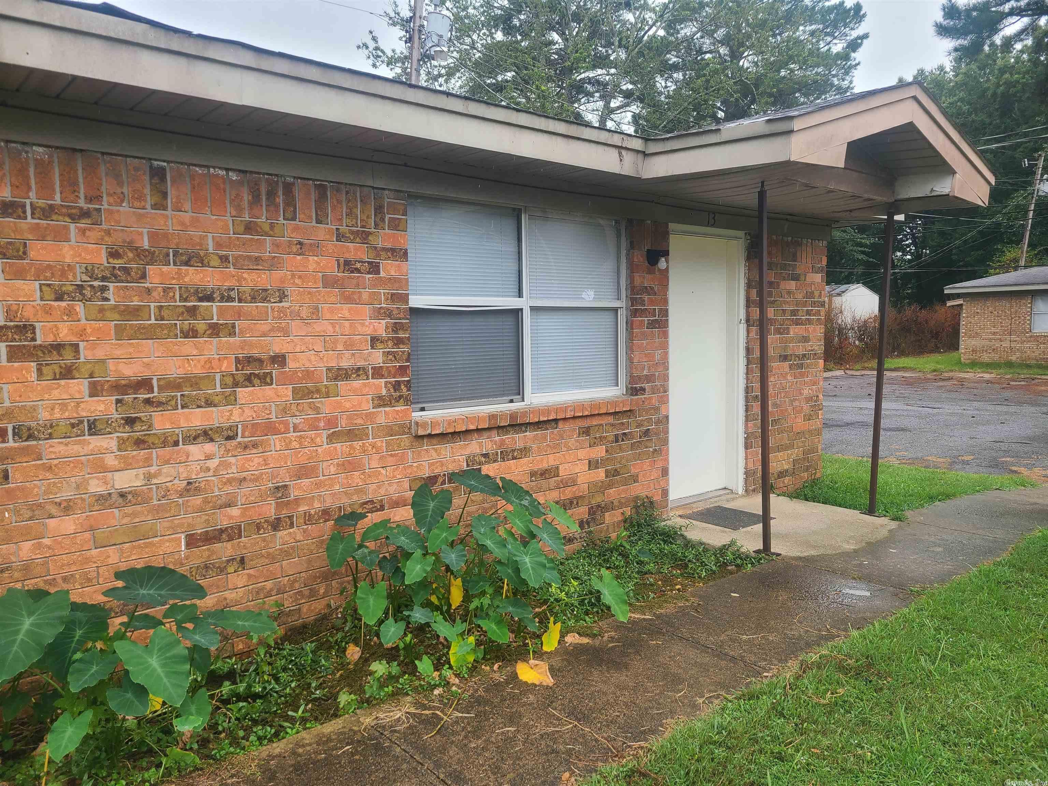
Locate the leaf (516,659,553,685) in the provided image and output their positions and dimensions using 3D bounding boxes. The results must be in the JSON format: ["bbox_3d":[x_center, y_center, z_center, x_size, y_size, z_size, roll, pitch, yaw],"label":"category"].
[{"bbox_3d":[0.049,1.141,3.244,0.150,0.035,0.190,-3,5,-22],"label":"leaf"}]

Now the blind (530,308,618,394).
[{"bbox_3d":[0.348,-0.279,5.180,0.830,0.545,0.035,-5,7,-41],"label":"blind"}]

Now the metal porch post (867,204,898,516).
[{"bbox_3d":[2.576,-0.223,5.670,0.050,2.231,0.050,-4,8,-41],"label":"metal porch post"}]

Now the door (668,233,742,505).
[{"bbox_3d":[1.359,-0.186,6.044,0.880,2.020,0.060,-5,7,-41],"label":"door"}]

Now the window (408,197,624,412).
[{"bbox_3d":[0.016,-0.518,4.805,1.750,1.175,0.080,-5,7,-41],"label":"window"}]

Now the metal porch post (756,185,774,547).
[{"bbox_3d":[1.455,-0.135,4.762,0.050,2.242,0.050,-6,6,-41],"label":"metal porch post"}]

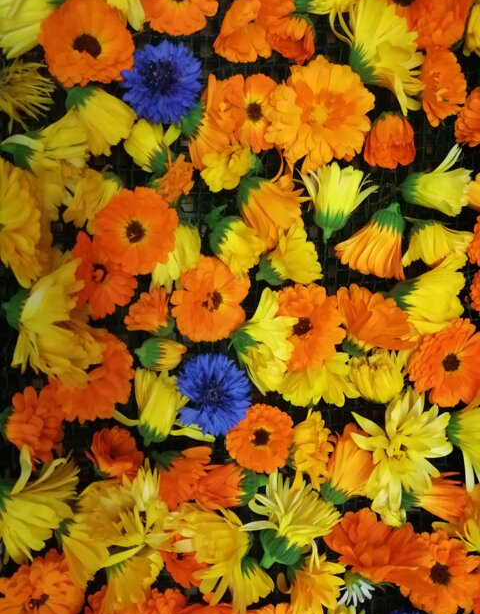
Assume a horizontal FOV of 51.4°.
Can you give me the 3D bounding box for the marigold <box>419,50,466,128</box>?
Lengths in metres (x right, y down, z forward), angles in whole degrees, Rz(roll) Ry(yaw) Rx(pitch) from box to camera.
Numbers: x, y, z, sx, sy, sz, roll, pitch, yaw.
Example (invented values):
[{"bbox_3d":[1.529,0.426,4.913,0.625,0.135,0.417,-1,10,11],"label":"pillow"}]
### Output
[{"bbox_3d":[0.130,-0.139,0.317,0.036,0.025,0.050,0,96,38],"label":"marigold"}]

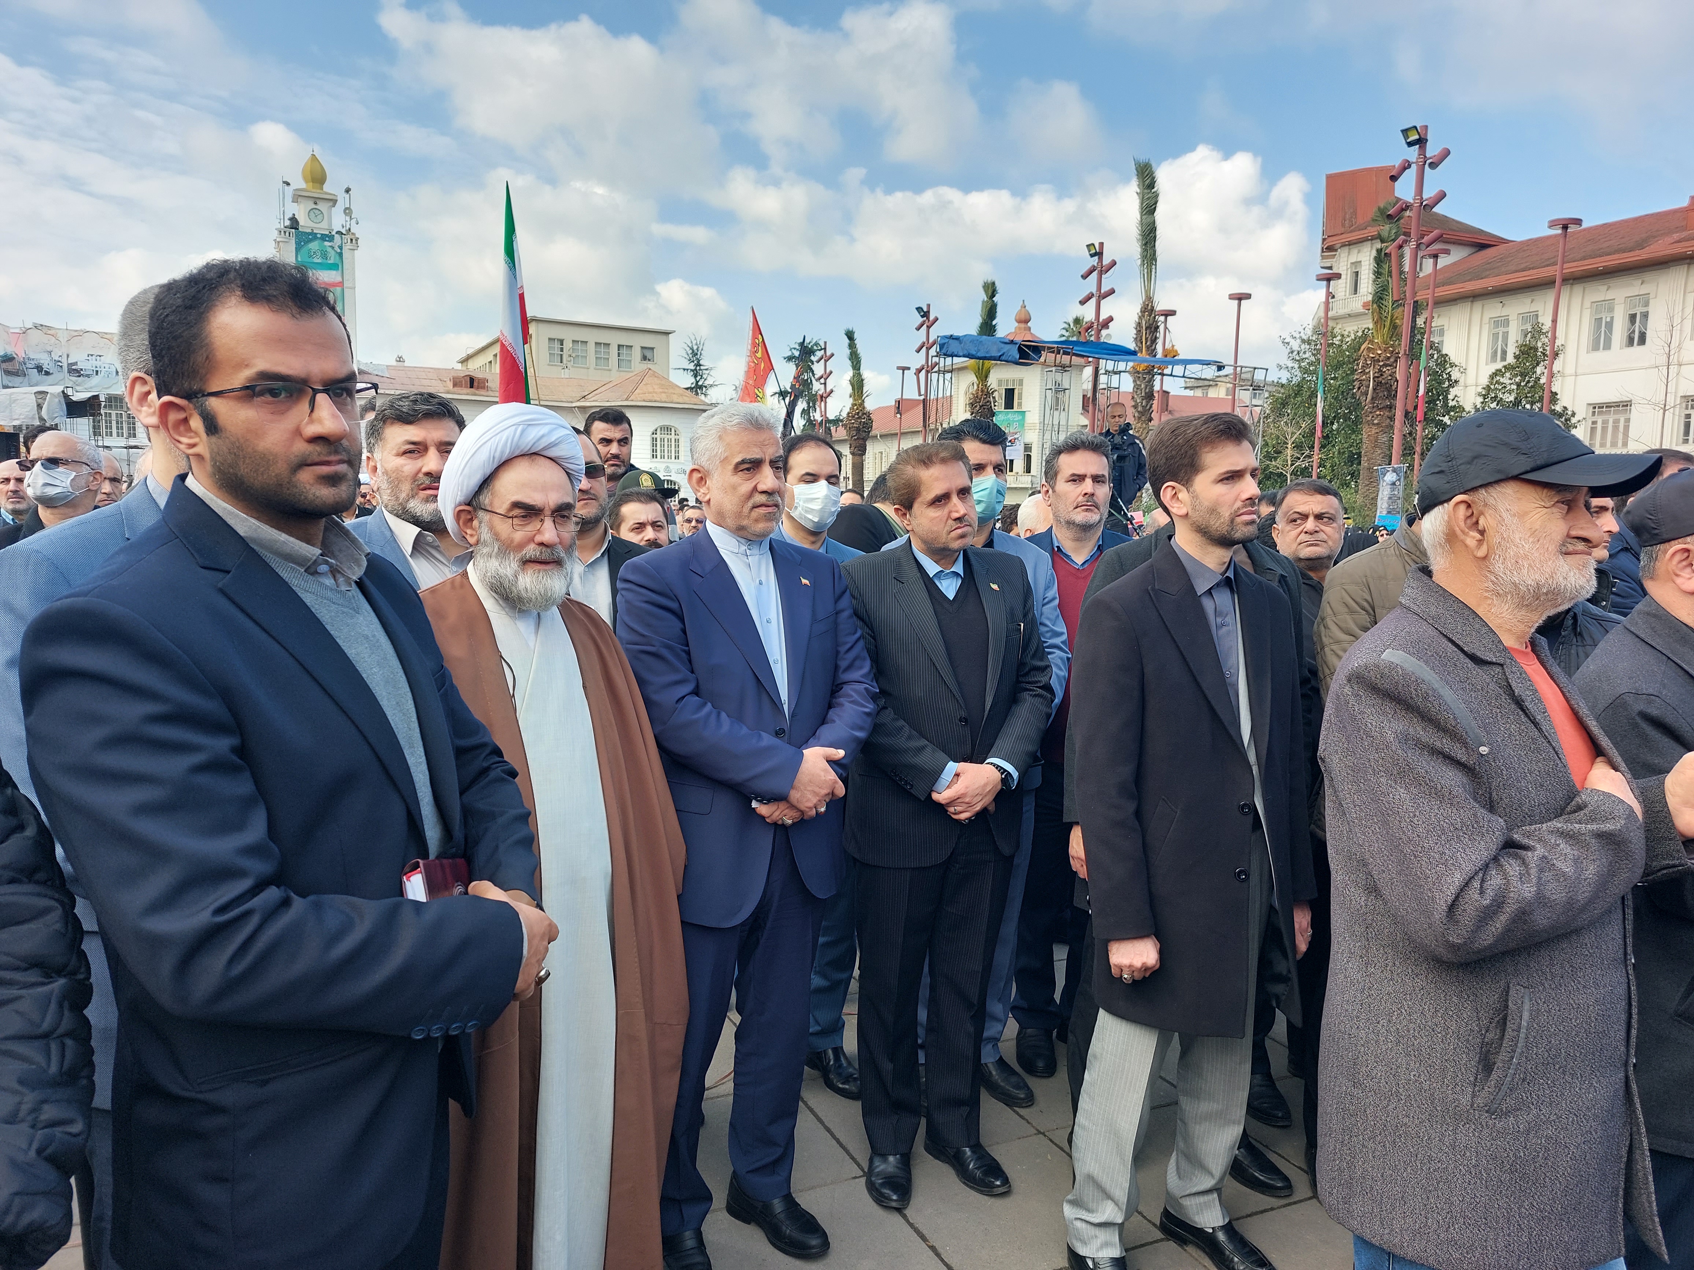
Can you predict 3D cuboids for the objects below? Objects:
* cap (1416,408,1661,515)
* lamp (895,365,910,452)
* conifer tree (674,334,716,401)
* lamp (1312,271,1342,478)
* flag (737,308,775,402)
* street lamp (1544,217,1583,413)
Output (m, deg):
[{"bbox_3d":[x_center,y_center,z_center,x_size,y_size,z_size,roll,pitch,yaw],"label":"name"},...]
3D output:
[{"bbox_3d":[0.922,-0.229,1.570,0.280,0.135,0.185,-4,4,39],"label":"cap"},{"bbox_3d":[1.860,-6.181,41.077,0.490,6.400,0.490,-1,7,-21],"label":"lamp"},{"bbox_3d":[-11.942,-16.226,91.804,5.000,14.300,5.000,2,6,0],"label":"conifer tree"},{"bbox_3d":[11.311,-5.428,28.218,0.600,6.290,0.600,-1,9,-14],"label":"lamp"},{"bbox_3d":[-0.772,-2.304,10.000,0.380,0.950,0.200,0,8,-6],"label":"flag"},{"bbox_3d":[12.976,-4.446,21.784,0.600,6.290,0.600,-1,9,-14],"label":"street lamp"}]

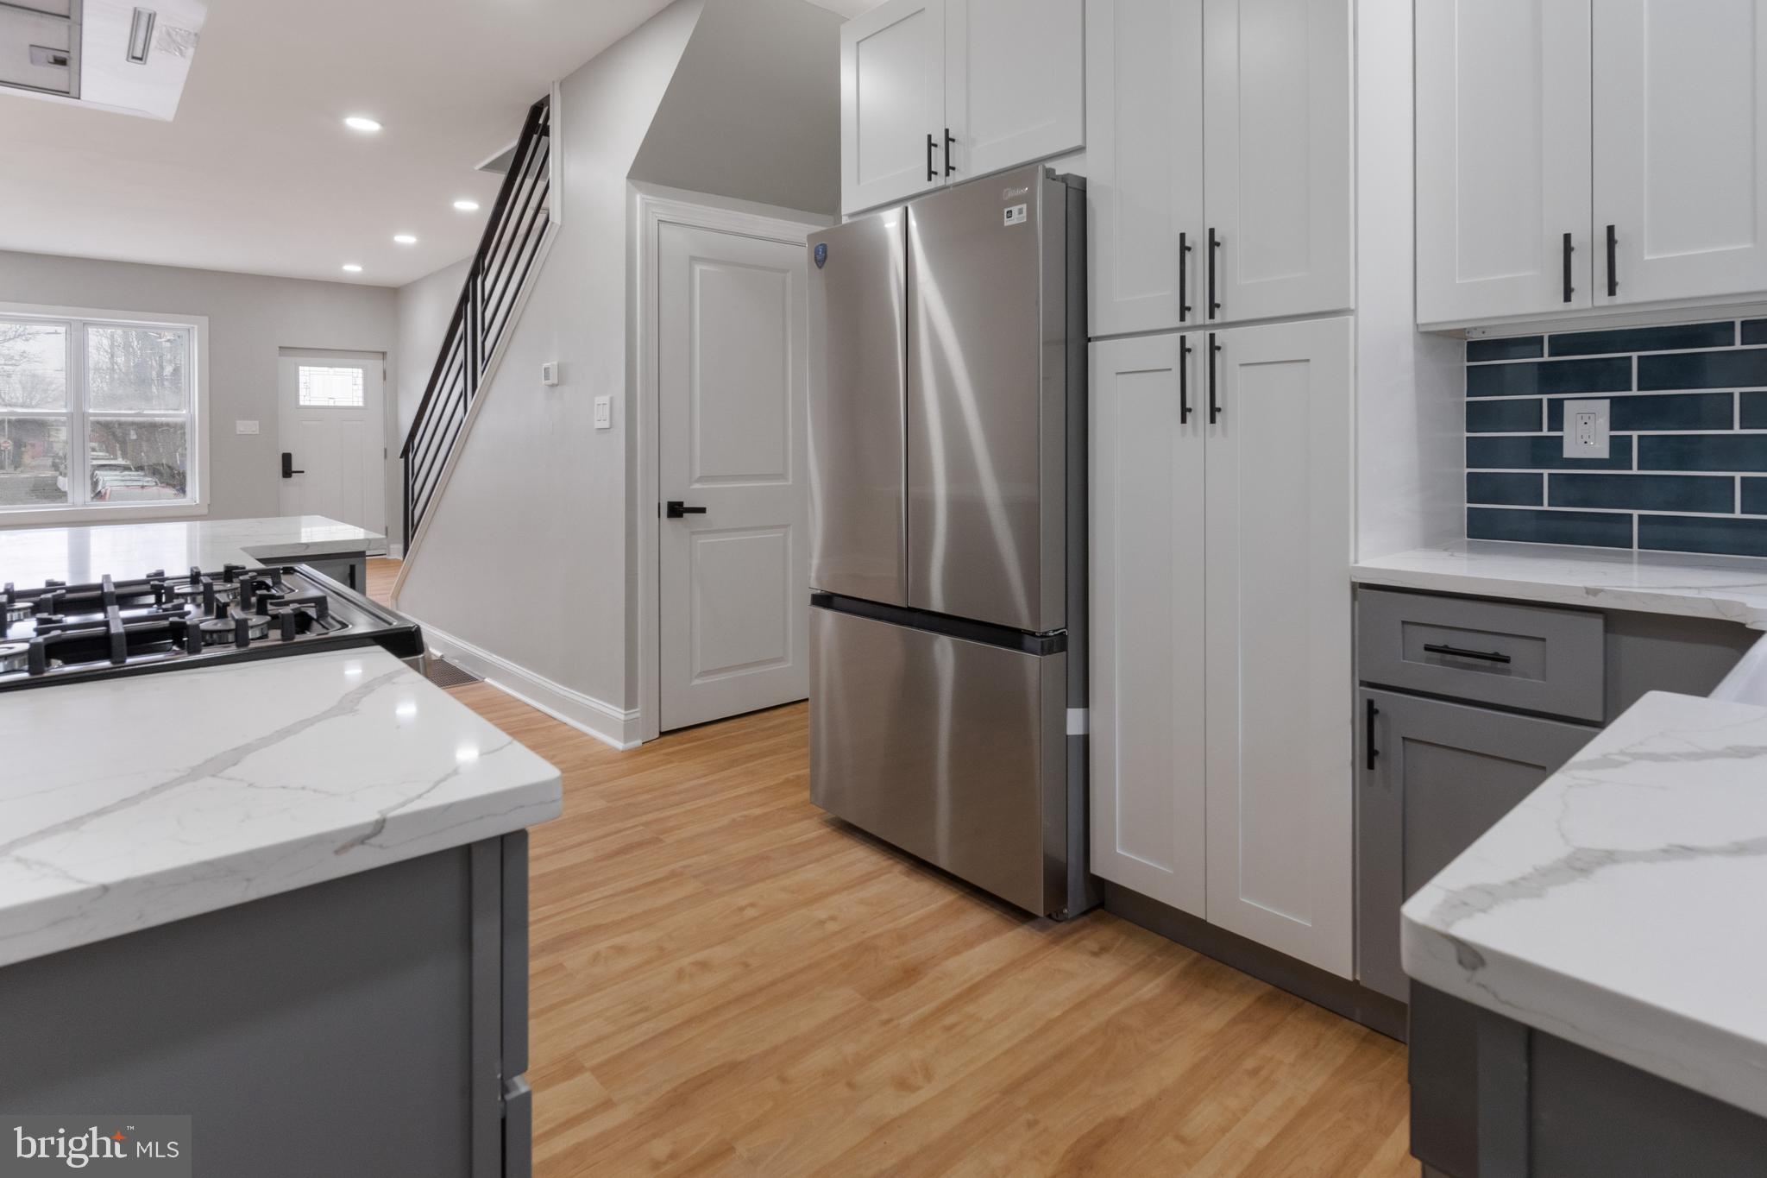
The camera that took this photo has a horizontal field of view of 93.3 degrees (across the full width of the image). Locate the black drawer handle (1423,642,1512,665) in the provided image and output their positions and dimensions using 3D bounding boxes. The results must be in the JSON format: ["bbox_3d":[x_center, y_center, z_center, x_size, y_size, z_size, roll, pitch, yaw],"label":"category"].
[{"bbox_3d":[1.055,0.115,1.510,0.034,0.014,0.131,-7,9,-43],"label":"black drawer handle"}]

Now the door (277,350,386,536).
[{"bbox_3d":[-5.580,-1.380,8.450,0.930,2.060,0.060,-7,9,-43],"label":"door"}]

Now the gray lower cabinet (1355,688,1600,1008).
[{"bbox_3d":[1.235,0.475,1.680,0.560,0.570,0.380,-7,9,-43],"label":"gray lower cabinet"}]

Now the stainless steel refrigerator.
[{"bbox_3d":[0.338,-0.130,2.550,0.740,1.790,0.905,-7,9,-43],"label":"stainless steel refrigerator"}]

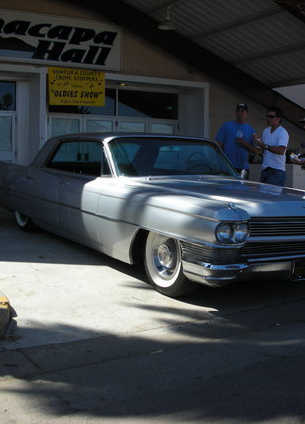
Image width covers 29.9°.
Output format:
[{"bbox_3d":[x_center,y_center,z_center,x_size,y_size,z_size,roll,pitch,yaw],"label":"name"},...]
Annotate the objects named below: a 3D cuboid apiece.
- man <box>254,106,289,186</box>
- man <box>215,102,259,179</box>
[{"bbox_3d":[1.503,-0.432,7.341,0.520,1.810,0.460,6,7,37],"label":"man"},{"bbox_3d":[1.091,-0.528,7.743,0.620,1.860,0.380,0,6,-9],"label":"man"}]

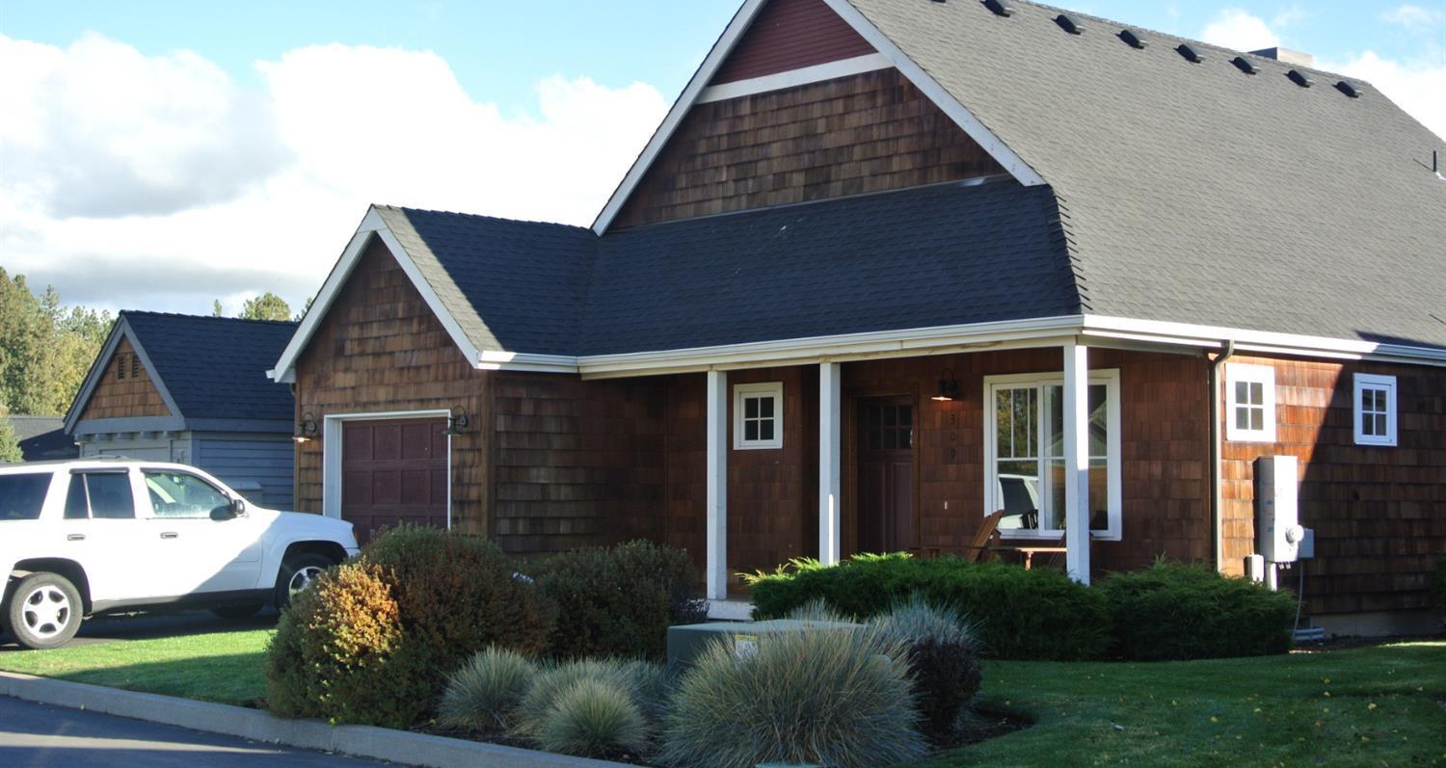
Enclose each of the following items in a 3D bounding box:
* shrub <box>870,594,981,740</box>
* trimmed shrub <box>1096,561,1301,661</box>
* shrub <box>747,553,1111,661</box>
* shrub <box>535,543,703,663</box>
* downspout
[{"bbox_3d":[1.257,1.736,13.329,0.680,0.870,0.680,0,-3,0],"label":"shrub"},{"bbox_3d":[4.205,1.980,18.956,1.700,0.800,1.130,3,-4,-42],"label":"trimmed shrub"},{"bbox_3d":[1.786,1.955,19.283,1.050,0.840,3.500,3,-4,-42],"label":"shrub"},{"bbox_3d":[-0.849,1.818,17.934,1.240,1.070,1.240,0,-3,0],"label":"shrub"},{"bbox_3d":[4.634,0.957,20.058,0.090,2.650,0.300,3,-4,-42],"label":"downspout"}]

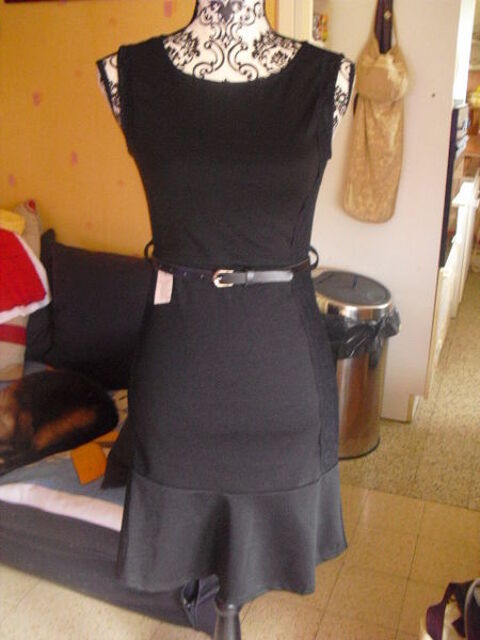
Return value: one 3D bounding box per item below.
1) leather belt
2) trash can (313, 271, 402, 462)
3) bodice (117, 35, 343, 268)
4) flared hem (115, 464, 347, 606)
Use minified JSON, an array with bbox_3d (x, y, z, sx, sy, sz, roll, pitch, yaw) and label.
[{"bbox_3d":[-0.015,-0.097,1.081,0.265,0.042,0.200,0,16,-2],"label":"leather belt"},{"bbox_3d":[0.434,0.189,2.764,0.345,0.690,0.345,0,16,0],"label":"trash can"},{"bbox_3d":[-0.012,-0.245,1.026,0.345,0.335,0.225,0,16,-2],"label":"bodice"},{"bbox_3d":[-0.010,0.357,1.214,0.420,0.200,0.270,0,16,-2],"label":"flared hem"}]

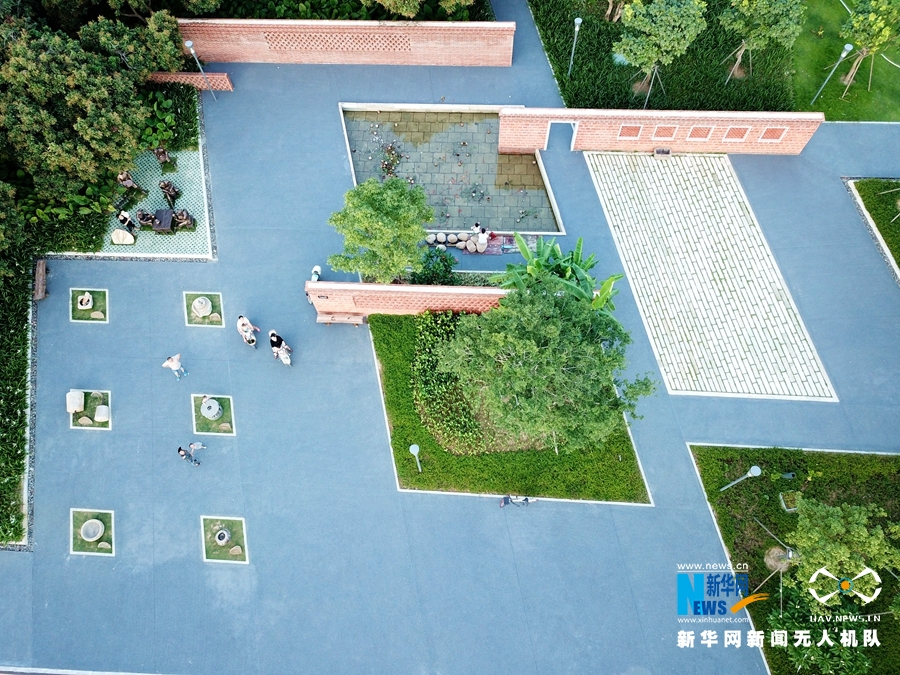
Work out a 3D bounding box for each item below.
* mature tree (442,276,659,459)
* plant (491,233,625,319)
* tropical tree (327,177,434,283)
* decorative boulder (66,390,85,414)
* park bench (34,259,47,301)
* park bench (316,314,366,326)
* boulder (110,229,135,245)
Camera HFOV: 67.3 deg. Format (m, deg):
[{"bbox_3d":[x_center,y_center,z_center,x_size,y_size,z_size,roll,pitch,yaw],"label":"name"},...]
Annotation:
[{"bbox_3d":[3.351,1.198,24.106,7.000,6.000,6.300,2,67,3],"label":"mature tree"},{"bbox_3d":[4.237,-2.297,26.946,5.000,3.500,3.400,2,67,3],"label":"plant"},{"bbox_3d":[-2.605,-3.653,26.601,4.000,5.600,4.000,2,67,3],"label":"tropical tree"},{"bbox_3d":[-14.962,2.597,27.008,0.620,0.620,0.820,-11,67,-3],"label":"decorative boulder"},{"bbox_3d":[-17.626,-2.391,29.338,0.400,0.440,1.900,-11,67,-3],"label":"park bench"},{"bbox_3d":[-4.525,-0.645,28.175,1.900,0.440,0.380,2,67,3],"label":"park bench"},{"bbox_3d":[-14.575,-4.486,30.112,0.840,0.500,0.500,2,67,3],"label":"boulder"}]

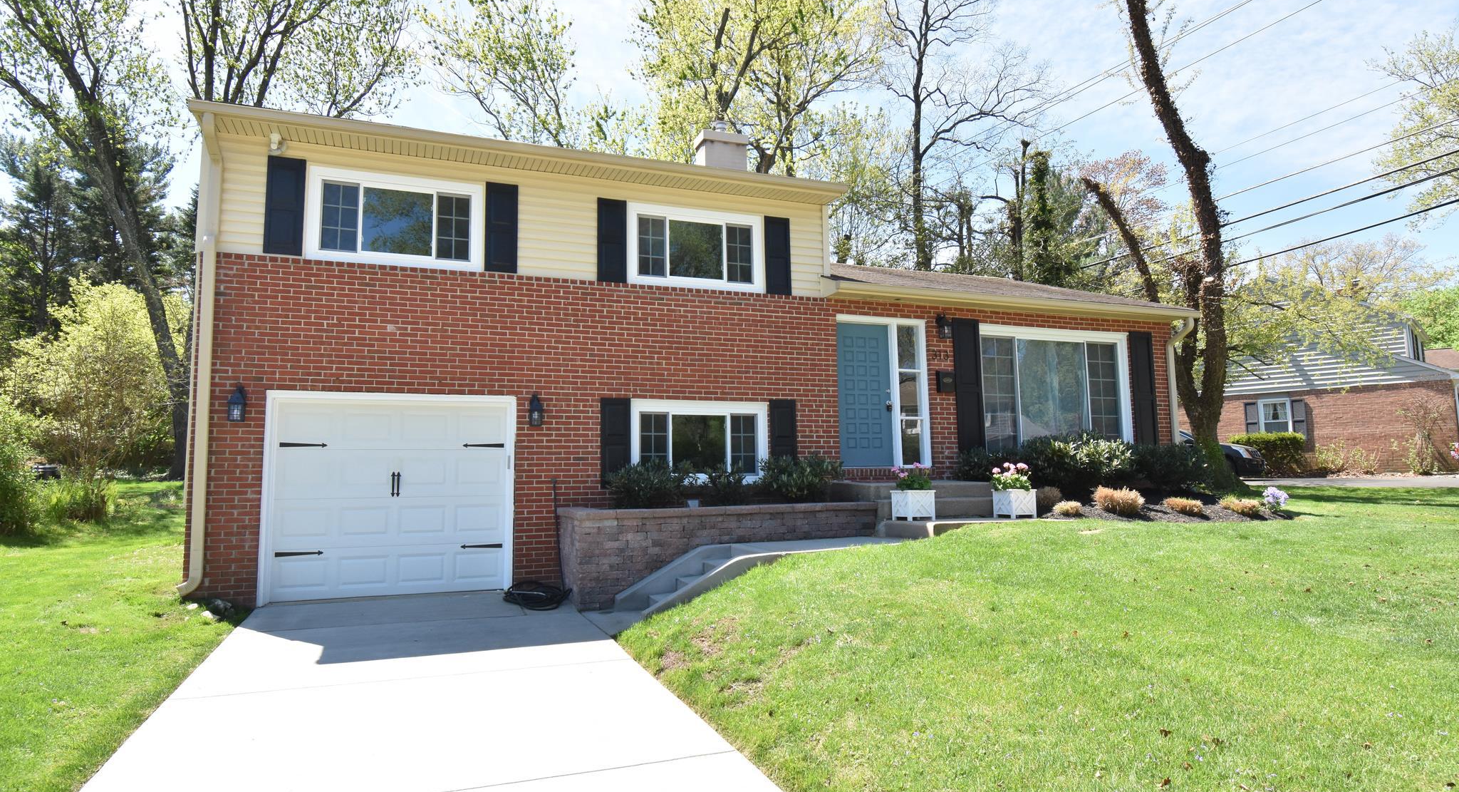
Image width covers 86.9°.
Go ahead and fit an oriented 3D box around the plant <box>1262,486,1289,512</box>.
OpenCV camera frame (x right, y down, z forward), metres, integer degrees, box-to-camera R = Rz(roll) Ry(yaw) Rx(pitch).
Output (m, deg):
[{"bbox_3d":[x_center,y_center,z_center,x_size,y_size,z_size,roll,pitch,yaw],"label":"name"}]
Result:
[{"bbox_3d":[6.807,1.287,9.599,0.300,0.310,0.290,1,-7,-19],"label":"plant"}]

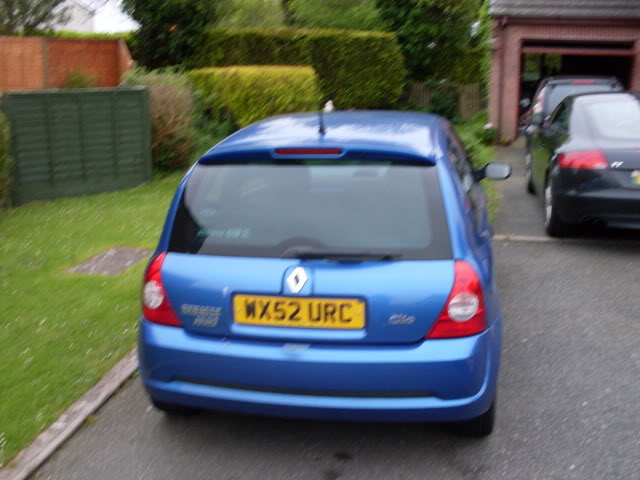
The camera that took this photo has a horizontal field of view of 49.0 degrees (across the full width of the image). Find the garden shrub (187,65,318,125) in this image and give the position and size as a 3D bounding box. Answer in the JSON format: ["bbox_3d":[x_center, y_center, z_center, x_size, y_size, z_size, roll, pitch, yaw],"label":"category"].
[{"bbox_3d":[-1.137,-2.318,12.200,2.300,1.450,1.200,2,14,8],"label":"garden shrub"}]

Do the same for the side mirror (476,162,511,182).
[{"bbox_3d":[1.103,-0.433,4.486,0.210,0.120,0.120,1,15,9],"label":"side mirror"}]

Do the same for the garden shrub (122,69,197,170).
[{"bbox_3d":[-2.376,-1.784,10.400,1.150,1.550,1.100,-2,14,-10],"label":"garden shrub"}]

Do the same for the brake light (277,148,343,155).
[{"bbox_3d":[-0.043,-0.361,2.891,0.280,0.030,0.040,1,15,9],"label":"brake light"}]

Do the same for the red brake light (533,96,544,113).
[{"bbox_3d":[3.545,-2.182,11.400,0.180,0.320,0.200,3,14,13],"label":"red brake light"}]

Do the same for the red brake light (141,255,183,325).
[{"bbox_3d":[-0.672,0.205,2.945,0.250,0.300,0.200,2,15,11],"label":"red brake light"}]

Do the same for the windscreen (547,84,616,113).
[{"bbox_3d":[4.296,-2.267,11.500,1.200,0.520,0.120,3,-11,13],"label":"windscreen"}]

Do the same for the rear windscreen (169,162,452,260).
[{"bbox_3d":[-0.046,-0.135,2.912,1.170,0.440,0.100,1,-21,9],"label":"rear windscreen"}]

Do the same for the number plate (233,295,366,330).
[{"bbox_3d":[-0.082,0.281,2.749,0.520,0.111,0.012,1,6,9],"label":"number plate"}]

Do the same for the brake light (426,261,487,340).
[{"bbox_3d":[0.543,0.235,2.755,0.250,0.300,0.200,1,15,7],"label":"brake light"}]

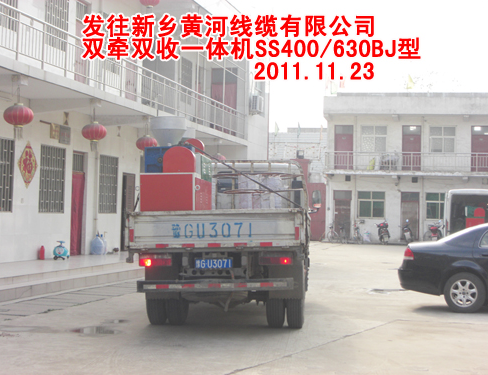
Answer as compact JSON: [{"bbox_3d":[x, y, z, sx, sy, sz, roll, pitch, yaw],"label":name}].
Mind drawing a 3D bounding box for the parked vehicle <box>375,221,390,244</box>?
[{"bbox_3d":[6.360,2.057,45.100,0.700,1.120,1.800,1,-1,-3],"label":"parked vehicle"}]

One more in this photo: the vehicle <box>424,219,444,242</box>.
[{"bbox_3d":[8.741,2.043,44.600,0.720,1.100,1.800,1,-1,10],"label":"vehicle"}]

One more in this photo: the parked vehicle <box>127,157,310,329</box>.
[{"bbox_3d":[-0.090,0.670,14.290,2.080,2.280,5.900,1,-1,5],"label":"parked vehicle"}]

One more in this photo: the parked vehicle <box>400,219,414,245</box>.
[{"bbox_3d":[7.428,2.025,44.900,0.680,1.100,1.750,1,-1,2],"label":"parked vehicle"}]

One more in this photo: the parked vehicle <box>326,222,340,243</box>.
[{"bbox_3d":[4.164,2.084,45.700,0.560,1.020,1.620,1,-1,22],"label":"parked vehicle"}]

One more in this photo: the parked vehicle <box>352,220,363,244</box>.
[{"bbox_3d":[5.281,2.094,45.500,0.560,1.030,1.620,1,-1,-7],"label":"parked vehicle"}]

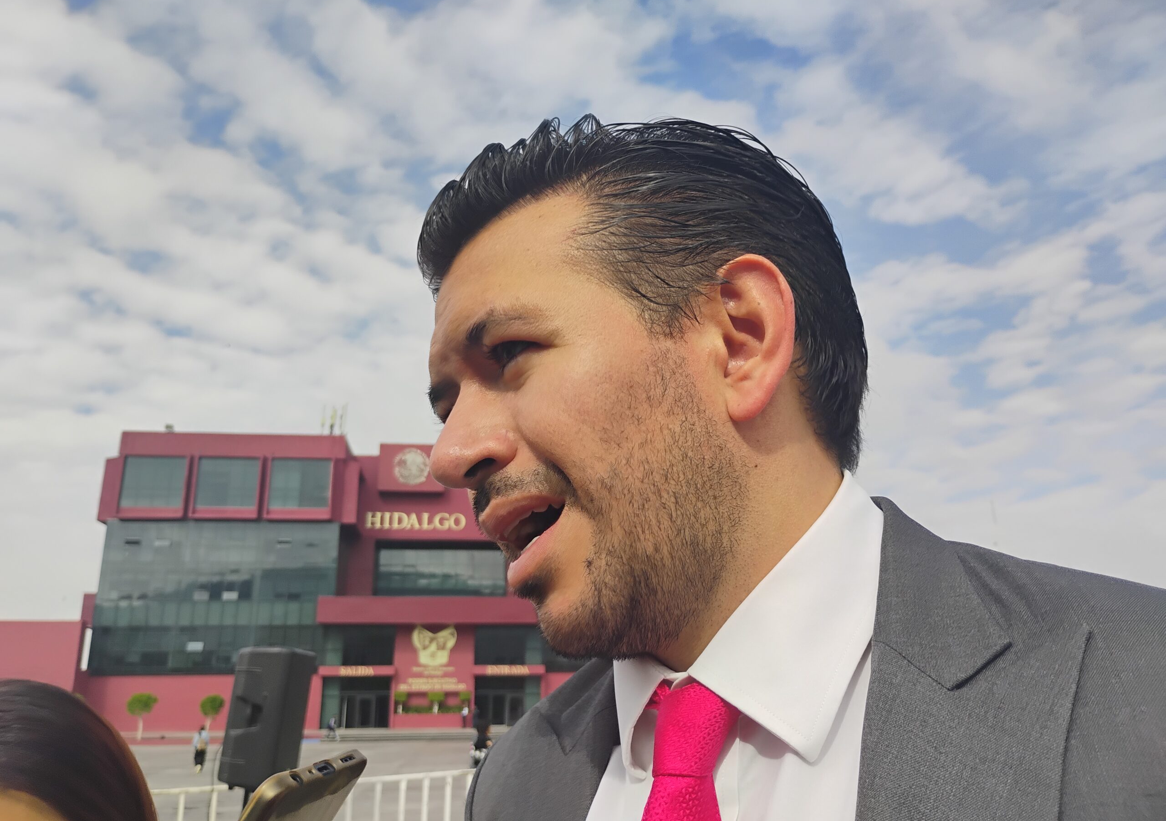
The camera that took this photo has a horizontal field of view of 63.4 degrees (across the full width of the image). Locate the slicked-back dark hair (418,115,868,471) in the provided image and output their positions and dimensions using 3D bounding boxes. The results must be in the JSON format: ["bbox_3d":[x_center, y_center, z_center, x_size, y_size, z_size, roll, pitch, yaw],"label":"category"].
[{"bbox_3d":[0.032,-0.057,0.483,0.220,0.195,0.175,-6,-12,-24],"label":"slicked-back dark hair"}]

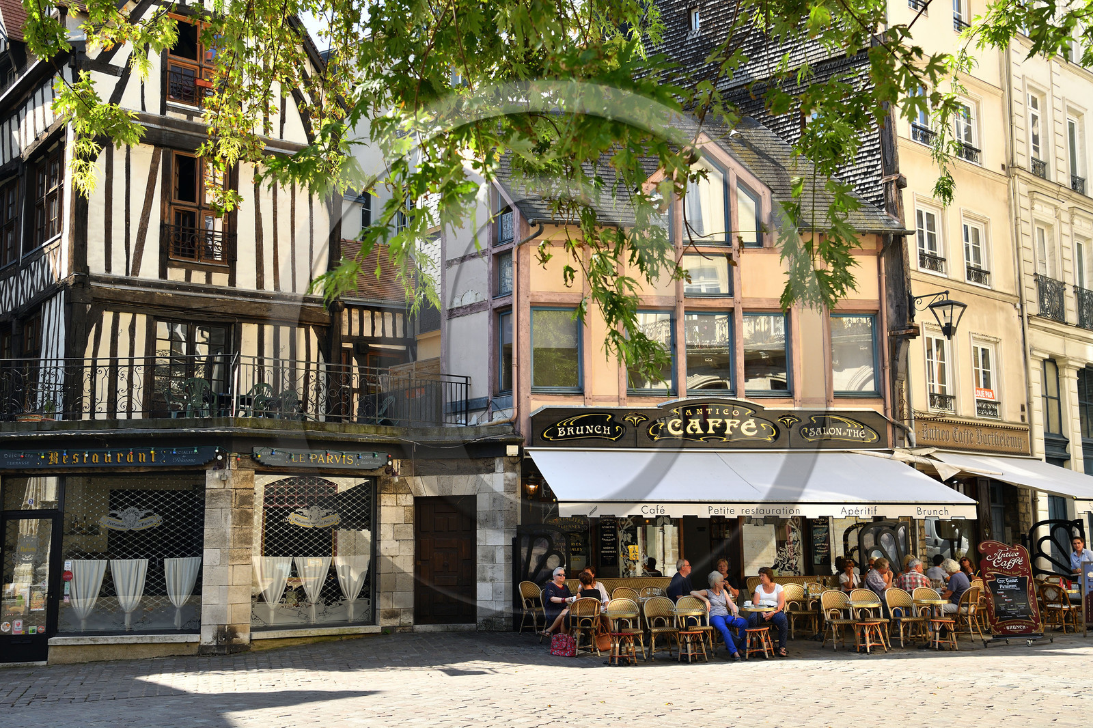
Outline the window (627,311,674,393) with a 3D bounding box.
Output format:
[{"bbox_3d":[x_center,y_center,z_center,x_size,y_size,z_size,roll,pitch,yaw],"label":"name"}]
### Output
[{"bbox_3d":[1.810,-0.204,23.253,0.861,1.453,0.100,1,-9,-9],"label":"window"}]

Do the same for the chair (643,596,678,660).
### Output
[{"bbox_3d":[1.714,3.915,19.803,0.465,0.880,0.540,1,-8,-12],"label":"chair"}]

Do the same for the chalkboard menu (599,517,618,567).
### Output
[{"bbox_3d":[1.099,3.085,23.552,0.308,0.955,0.050,1,-8,-10],"label":"chalkboard menu"}]

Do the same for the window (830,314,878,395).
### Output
[{"bbox_3d":[5.493,-0.160,23.831,0.913,1.466,0.100,1,-9,-9],"label":"window"}]

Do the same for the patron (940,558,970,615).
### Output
[{"bbox_3d":[6.616,3.826,21.774,0.470,1.280,0.760,7,-11,-43],"label":"patron"}]

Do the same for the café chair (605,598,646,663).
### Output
[{"bbox_3d":[1.171,3.911,19.703,0.465,0.880,0.540,1,-8,-12],"label":"café chair"}]

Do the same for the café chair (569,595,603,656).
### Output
[{"bbox_3d":[0.600,3.946,20.154,0.465,0.880,0.540,2,-8,-17],"label":"café chair"}]

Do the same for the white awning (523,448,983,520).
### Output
[{"bbox_3d":[3.251,1.943,22.174,6.749,1.282,3.170,1,-8,-10],"label":"white awning"}]

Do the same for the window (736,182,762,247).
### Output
[{"bbox_3d":[3.628,-2.675,23.916,0.484,1.196,0.100,1,-9,-9],"label":"window"}]

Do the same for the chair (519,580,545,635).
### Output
[{"bbox_3d":[-0.146,3.984,21.700,0.470,0.880,0.560,5,-10,-34],"label":"chair"}]

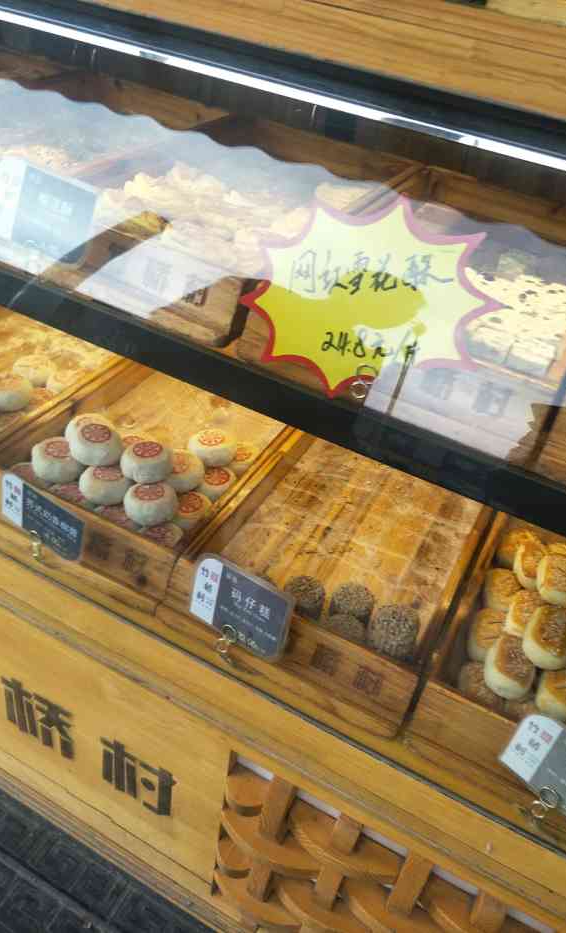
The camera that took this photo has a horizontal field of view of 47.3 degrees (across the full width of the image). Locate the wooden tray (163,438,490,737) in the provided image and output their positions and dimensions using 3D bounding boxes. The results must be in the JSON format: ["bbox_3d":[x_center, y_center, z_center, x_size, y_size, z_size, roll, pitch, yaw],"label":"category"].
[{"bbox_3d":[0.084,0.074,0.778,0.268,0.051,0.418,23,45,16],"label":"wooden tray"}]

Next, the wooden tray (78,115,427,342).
[{"bbox_3d":[-0.061,-0.305,0.756,0.268,0.051,0.459,23,45,16],"label":"wooden tray"}]

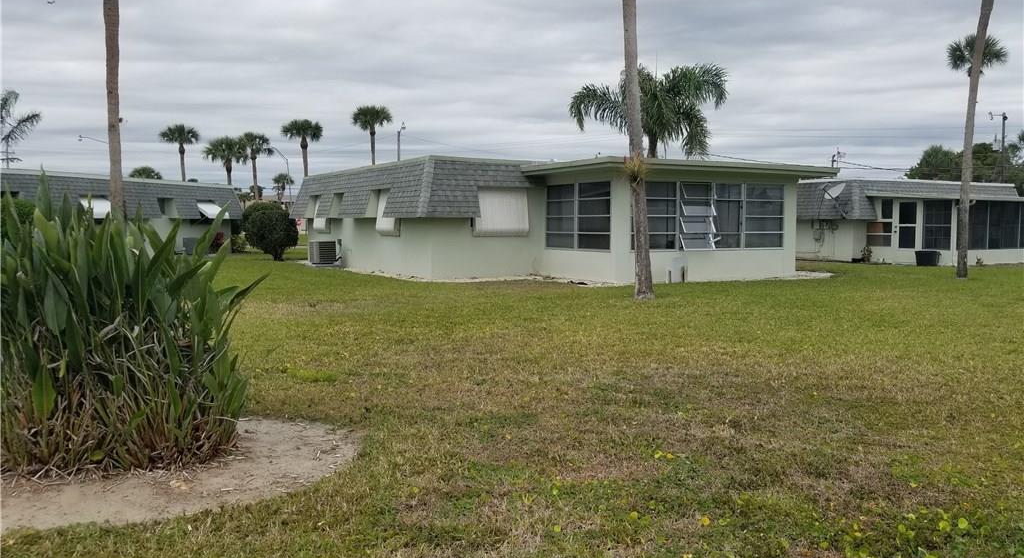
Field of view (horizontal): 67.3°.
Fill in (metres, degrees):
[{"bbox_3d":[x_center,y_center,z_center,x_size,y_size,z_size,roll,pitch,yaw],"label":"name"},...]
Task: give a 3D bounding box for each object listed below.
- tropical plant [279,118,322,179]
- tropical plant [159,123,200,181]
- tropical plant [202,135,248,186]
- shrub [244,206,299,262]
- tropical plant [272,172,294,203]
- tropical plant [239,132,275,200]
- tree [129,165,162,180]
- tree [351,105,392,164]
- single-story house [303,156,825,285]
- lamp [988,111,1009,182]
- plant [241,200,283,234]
[{"bbox_3d":[-15.601,-7.386,56.591,3.100,8.820,3.100,0,5,0],"label":"tropical plant"},{"bbox_3d":[-25.939,-7.660,59.579,3.100,8.890,3.100,0,5,0],"label":"tropical plant"},{"bbox_3d":[-20.488,-6.529,54.654,3.200,7.420,3.200,0,5,0],"label":"tropical plant"},{"bbox_3d":[-8.666,-1.673,27.554,1.870,2.060,1.800,0,5,0],"label":"shrub"},{"bbox_3d":[-28.224,-9.627,94.533,2.800,7.240,2.800,0,5,0],"label":"tropical plant"},{"bbox_3d":[-19.268,-7.078,57.619,3.000,8.050,3.000,0,5,0],"label":"tropical plant"},{"bbox_3d":[-30.498,-6.481,63.686,3.100,5.890,3.100,0,5,0],"label":"tree"},{"bbox_3d":[-11.326,-8.665,61.505,3.100,10.590,3.100,0,5,0],"label":"tree"},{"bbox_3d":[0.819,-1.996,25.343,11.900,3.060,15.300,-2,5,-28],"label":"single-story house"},{"bbox_3d":[41.116,-8.869,64.498,1.700,10.520,0.700,0,5,0],"label":"lamp"},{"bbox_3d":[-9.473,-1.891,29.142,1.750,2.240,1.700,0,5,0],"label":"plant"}]

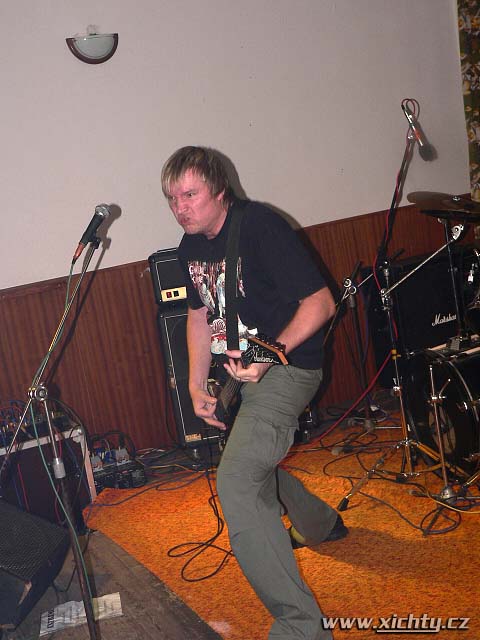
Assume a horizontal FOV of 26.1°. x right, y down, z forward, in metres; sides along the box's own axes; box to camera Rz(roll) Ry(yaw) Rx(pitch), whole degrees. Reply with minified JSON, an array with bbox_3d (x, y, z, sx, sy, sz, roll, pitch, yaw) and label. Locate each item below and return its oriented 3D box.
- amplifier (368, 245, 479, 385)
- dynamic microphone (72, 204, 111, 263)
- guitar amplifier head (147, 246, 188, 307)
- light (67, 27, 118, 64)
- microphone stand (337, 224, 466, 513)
[{"bbox_3d":[1.204,-0.018,6.287,0.740,0.755,0.365,-13,9,-22],"label":"amplifier"},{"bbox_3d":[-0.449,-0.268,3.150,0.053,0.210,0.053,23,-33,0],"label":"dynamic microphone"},{"bbox_3d":[-0.094,-0.283,5.651,0.730,0.265,0.270,-9,8,3],"label":"guitar amplifier head"},{"bbox_3d":[-0.793,-1.482,5.642,0.295,0.160,0.110,-13,9,-24],"label":"light"},{"bbox_3d":[0.701,0.180,4.618,0.740,1.110,0.600,-10,8,0],"label":"microphone stand"}]

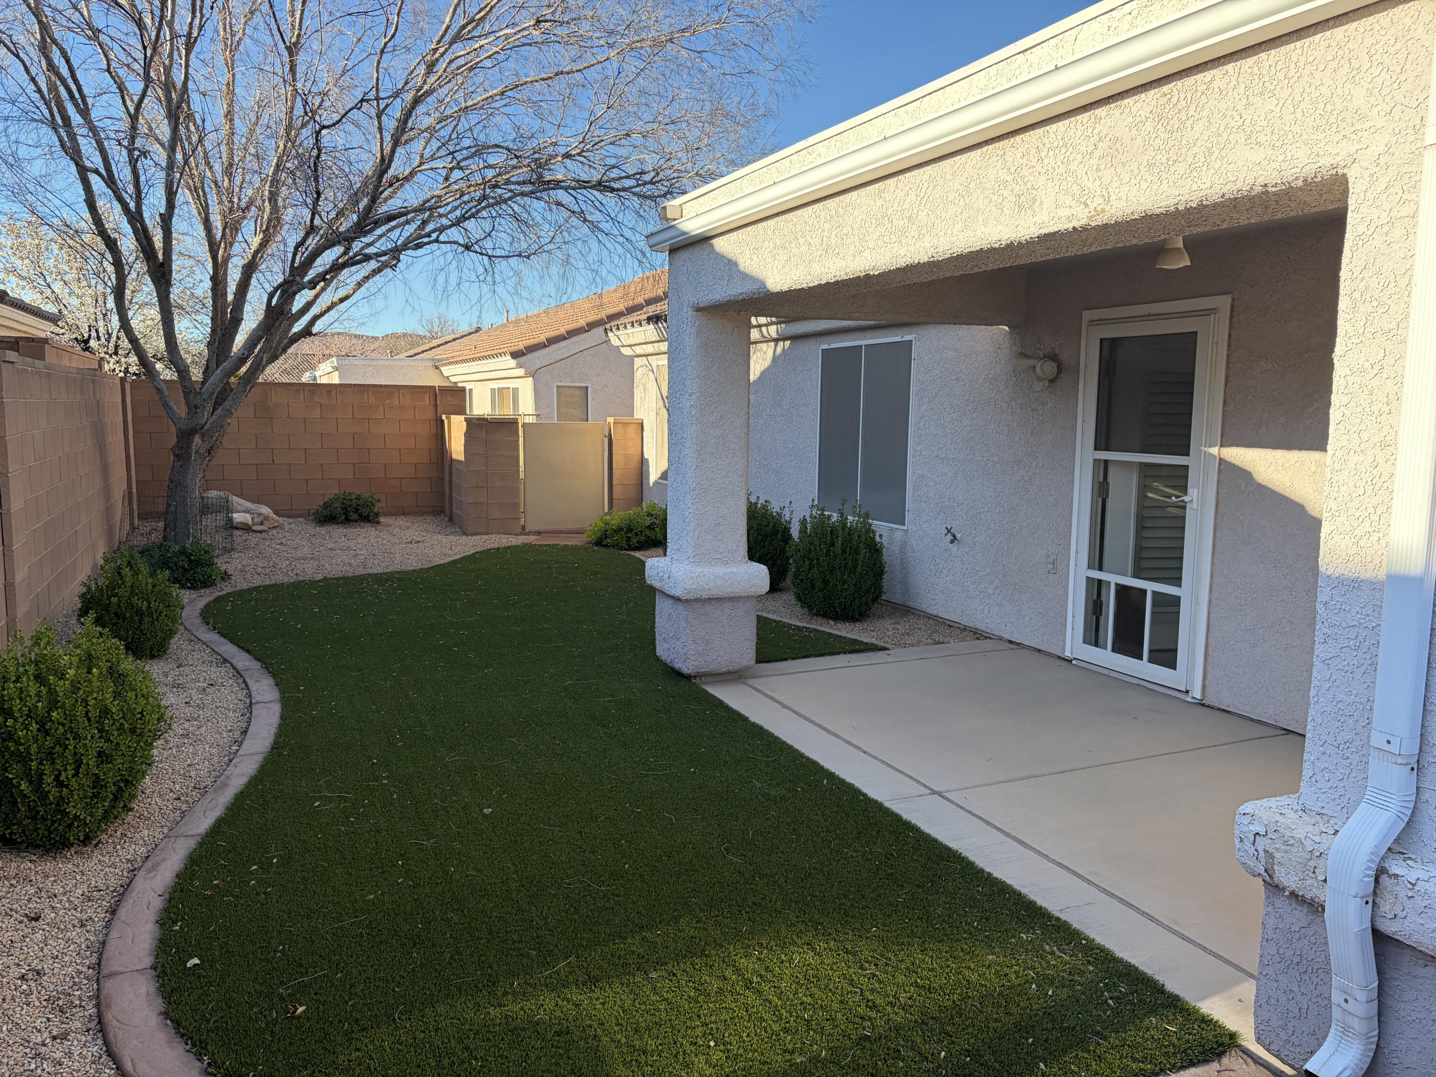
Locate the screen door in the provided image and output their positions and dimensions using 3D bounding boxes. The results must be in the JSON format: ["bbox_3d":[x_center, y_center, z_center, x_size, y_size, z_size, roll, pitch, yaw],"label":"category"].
[{"bbox_3d":[2.390,-0.219,6.188,0.060,2.040,0.900,-3,8,-24],"label":"screen door"}]

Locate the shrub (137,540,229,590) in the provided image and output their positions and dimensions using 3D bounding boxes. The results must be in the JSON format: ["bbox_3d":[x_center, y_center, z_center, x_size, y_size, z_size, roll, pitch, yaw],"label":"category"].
[{"bbox_3d":[-4.407,0.209,8.824,0.720,0.380,0.750,-3,8,-24],"label":"shrub"}]

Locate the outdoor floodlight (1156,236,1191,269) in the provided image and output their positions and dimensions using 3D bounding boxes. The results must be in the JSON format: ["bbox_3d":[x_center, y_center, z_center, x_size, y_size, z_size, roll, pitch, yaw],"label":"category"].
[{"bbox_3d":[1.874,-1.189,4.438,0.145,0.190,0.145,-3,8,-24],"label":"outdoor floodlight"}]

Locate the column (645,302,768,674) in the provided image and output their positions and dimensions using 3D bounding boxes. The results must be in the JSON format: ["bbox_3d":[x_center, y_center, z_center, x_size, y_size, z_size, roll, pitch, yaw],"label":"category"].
[{"bbox_3d":[-0.062,-0.291,6.376,0.580,2.090,0.580,-3,8,-24],"label":"column"}]

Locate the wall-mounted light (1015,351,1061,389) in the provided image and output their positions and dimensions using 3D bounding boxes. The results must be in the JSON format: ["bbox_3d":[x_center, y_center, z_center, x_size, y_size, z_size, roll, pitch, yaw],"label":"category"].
[{"bbox_3d":[2.002,-1.053,6.730,0.200,0.210,0.270,-3,8,-24],"label":"wall-mounted light"}]

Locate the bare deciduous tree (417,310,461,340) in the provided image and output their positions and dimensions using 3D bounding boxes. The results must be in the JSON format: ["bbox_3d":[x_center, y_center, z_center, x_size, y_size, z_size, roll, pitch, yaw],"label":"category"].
[{"bbox_3d":[-12.948,-7.957,50.352,3.200,5.300,3.200,-3,8,-24],"label":"bare deciduous tree"}]

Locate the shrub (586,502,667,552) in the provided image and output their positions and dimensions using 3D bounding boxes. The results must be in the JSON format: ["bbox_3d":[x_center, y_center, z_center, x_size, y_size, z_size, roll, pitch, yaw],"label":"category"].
[{"bbox_3d":[-0.909,-0.138,11.526,0.950,0.490,1.000,1,8,0],"label":"shrub"}]

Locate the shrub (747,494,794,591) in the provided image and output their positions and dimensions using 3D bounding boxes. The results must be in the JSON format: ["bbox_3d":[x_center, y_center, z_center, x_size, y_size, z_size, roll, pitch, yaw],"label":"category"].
[{"bbox_3d":[0.289,0.029,9.313,0.700,0.830,0.700,1,8,0],"label":"shrub"}]

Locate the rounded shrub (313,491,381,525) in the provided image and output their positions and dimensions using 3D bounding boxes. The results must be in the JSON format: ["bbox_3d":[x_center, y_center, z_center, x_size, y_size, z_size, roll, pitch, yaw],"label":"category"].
[{"bbox_3d":[-4.630,-0.392,13.475,0.780,0.410,0.800,-3,8,-24],"label":"rounded shrub"}]

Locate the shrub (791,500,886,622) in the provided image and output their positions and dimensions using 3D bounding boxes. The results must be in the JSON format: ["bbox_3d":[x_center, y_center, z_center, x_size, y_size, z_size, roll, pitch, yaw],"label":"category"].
[{"bbox_3d":[0.904,0.166,8.150,0.720,0.880,0.720,1,8,0],"label":"shrub"}]

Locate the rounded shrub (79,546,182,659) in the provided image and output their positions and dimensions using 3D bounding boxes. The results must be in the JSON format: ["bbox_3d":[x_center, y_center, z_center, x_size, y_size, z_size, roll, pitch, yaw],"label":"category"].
[{"bbox_3d":[-3.521,0.384,6.451,0.570,0.660,0.570,-3,8,-24],"label":"rounded shrub"}]

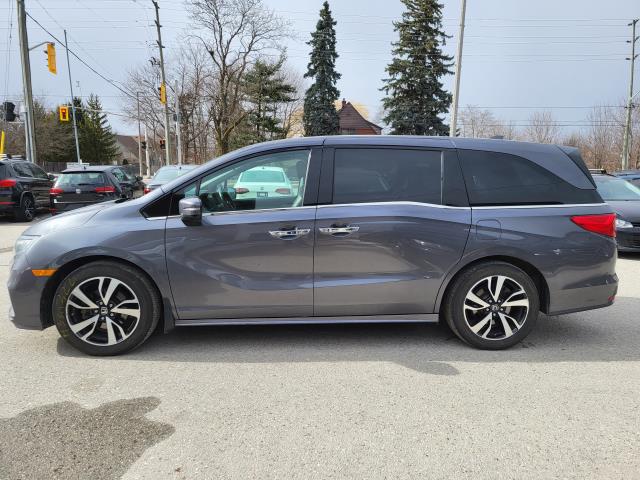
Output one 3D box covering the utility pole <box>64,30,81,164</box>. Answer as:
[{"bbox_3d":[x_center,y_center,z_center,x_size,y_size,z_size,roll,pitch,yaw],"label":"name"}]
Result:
[{"bbox_3d":[-17.966,-9.312,35.067,0.240,11.250,0.240,-2,8,0],"label":"utility pole"}]

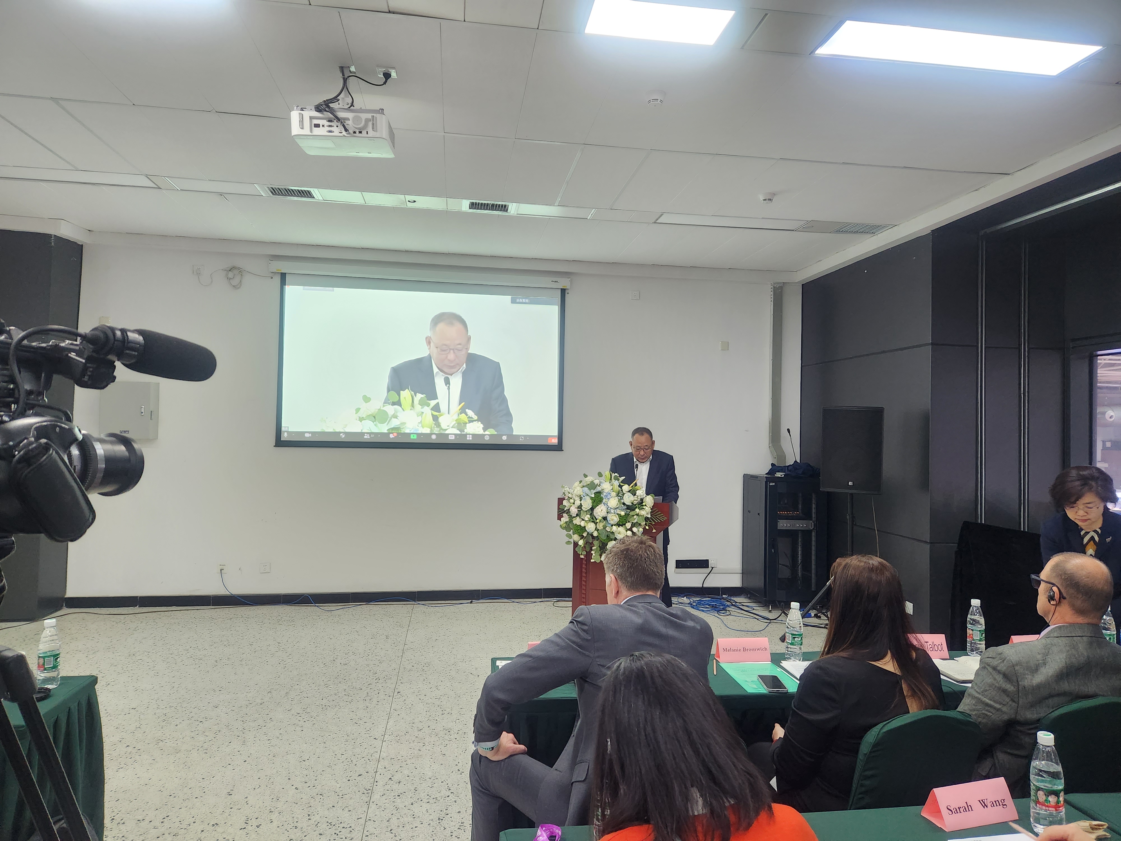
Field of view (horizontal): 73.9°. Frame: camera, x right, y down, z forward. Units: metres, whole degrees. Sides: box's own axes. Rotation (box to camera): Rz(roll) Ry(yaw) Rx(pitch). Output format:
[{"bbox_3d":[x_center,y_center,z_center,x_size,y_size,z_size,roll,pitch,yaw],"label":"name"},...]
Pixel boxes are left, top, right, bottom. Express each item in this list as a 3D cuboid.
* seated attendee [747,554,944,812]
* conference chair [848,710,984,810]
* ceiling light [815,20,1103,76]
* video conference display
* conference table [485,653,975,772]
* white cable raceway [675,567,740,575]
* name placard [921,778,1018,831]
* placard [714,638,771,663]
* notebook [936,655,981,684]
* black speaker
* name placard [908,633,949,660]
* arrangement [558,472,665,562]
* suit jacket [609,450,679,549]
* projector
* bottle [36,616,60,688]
[{"bbox_3d":[0.880,1.054,2.360,0.480,1.310,0.720,1,-2,-13],"label":"seated attendee"},{"bbox_3d":[0.984,1.273,2.355,0.450,0.890,0.570,1,-1,-12],"label":"conference chair"},{"bbox_3d":[1.708,-1.603,3.204,1.195,0.050,0.295,1,-1,-8],"label":"ceiling light"},{"bbox_3d":[-1.332,-0.546,7.319,2.770,1.650,0.060,1,-2,-8],"label":"video conference display"},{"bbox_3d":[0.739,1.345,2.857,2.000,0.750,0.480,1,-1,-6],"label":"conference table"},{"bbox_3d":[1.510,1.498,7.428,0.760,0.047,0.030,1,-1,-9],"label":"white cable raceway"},{"bbox_3d":[0.972,0.902,1.770,0.211,0.081,0.079,2,-2,-18],"label":"name placard"},{"bbox_3d":[0.740,0.927,3.020,0.211,0.085,0.074,1,-2,-8],"label":"placard"},{"bbox_3d":[1.612,0.975,2.905,0.290,0.022,0.215,1,-1,-7],"label":"notebook"},{"bbox_3d":[2.320,0.234,5.930,0.440,0.660,0.410,1,-1,22],"label":"black speaker"},{"bbox_3d":[1.517,0.946,3.122,0.210,0.085,0.083,1,-1,-5],"label":"name placard"},{"bbox_3d":[0.354,0.666,5.150,0.710,0.600,0.420,1,-2,18],"label":"arrangement"},{"bbox_3d":[0.650,0.615,5.780,0.560,0.750,0.400,1,-2,10],"label":"suit jacket"},{"bbox_3d":[-0.993,-1.319,3.447,0.410,0.118,0.320,0,6,-7],"label":"projector"},{"bbox_3d":[-1.737,0.793,2.534,0.065,0.230,0.065,1,-2,-8],"label":"bottle"}]

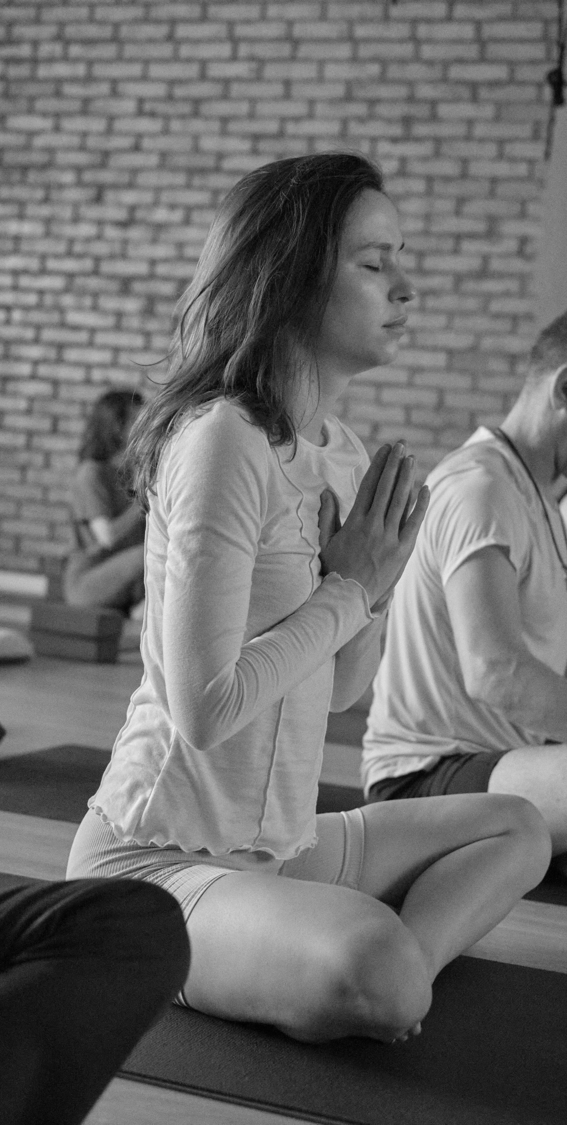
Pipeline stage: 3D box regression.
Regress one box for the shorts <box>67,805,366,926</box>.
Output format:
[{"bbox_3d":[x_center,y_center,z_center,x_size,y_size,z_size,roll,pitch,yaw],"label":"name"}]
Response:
[{"bbox_3d":[-0.107,0.341,1.829,0.310,0.225,0.390,6,2,22],"label":"shorts"}]

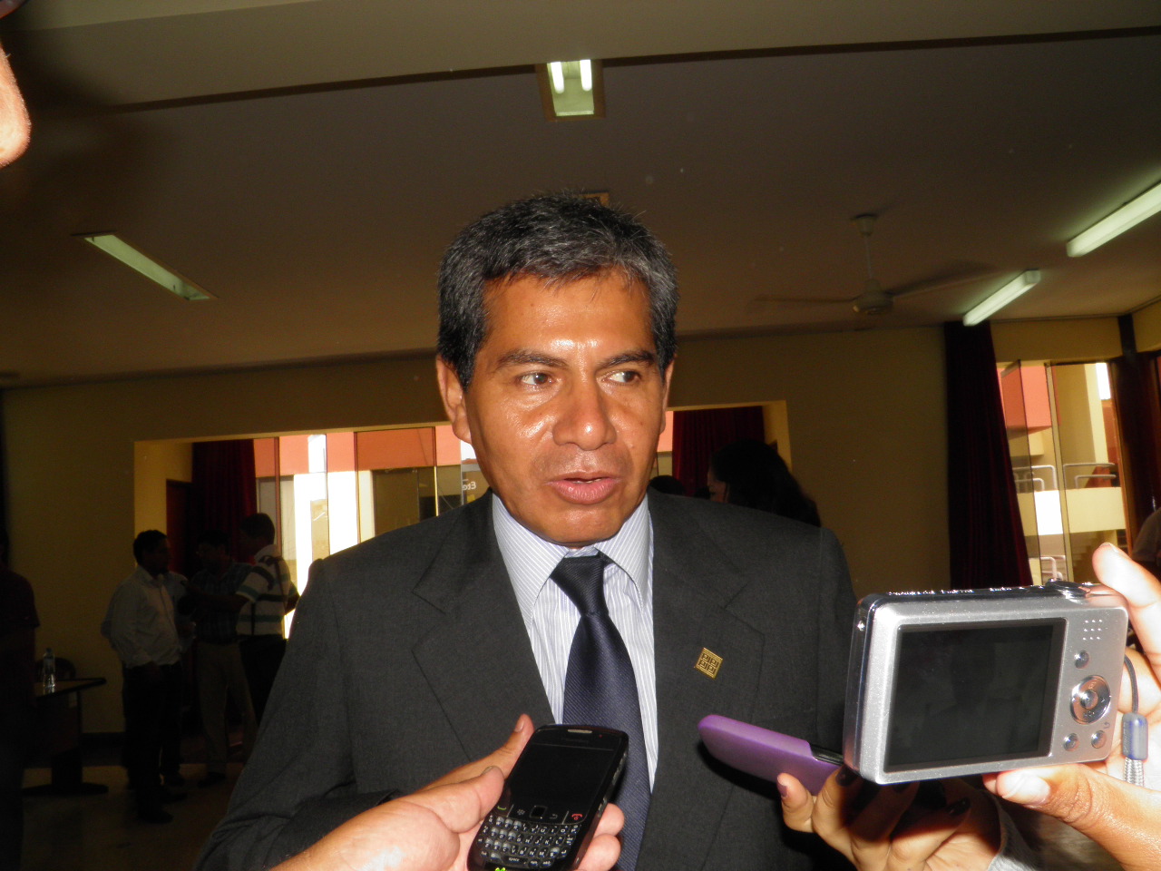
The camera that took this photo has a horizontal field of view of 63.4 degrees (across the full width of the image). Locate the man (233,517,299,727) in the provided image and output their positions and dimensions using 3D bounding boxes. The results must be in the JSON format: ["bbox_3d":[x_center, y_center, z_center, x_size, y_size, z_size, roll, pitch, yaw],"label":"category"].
[{"bbox_3d":[-1.876,1.360,5.582,0.540,1.760,0.480,3,-9,-40],"label":"man"}]

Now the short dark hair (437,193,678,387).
[{"bbox_3d":[-0.018,-0.097,0.720,0.182,0.175,0.200,-3,-1,-12],"label":"short dark hair"}]

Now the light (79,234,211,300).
[{"bbox_3d":[-2.423,-0.950,5.345,0.230,0.100,1.260,-4,-7,3],"label":"light"}]

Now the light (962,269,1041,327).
[{"bbox_3d":[3.126,-1.007,6.990,0.130,0.100,1.210,-4,-7,3],"label":"light"}]

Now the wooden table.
[{"bbox_3d":[-3.576,2.015,5.944,0.620,0.750,1.300,-4,-7,3],"label":"wooden table"}]

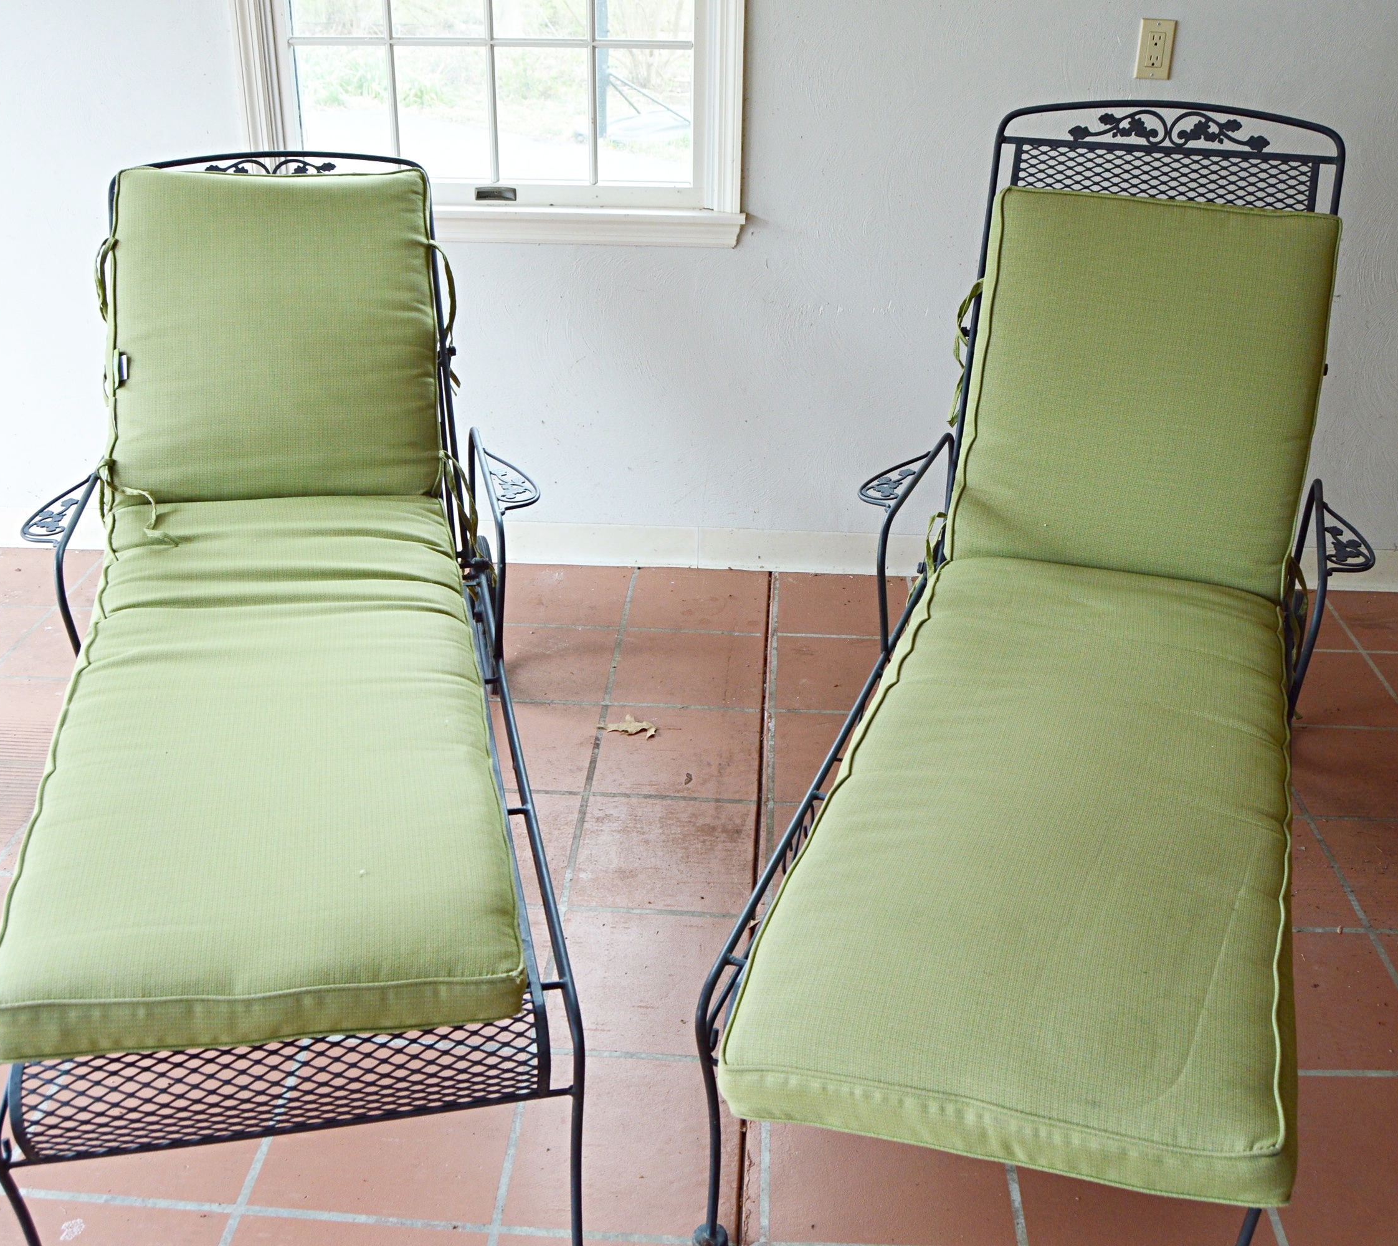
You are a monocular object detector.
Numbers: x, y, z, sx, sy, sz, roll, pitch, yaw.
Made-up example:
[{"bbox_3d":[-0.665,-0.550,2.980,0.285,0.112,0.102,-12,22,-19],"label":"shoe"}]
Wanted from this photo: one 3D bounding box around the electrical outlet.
[{"bbox_3d":[0.900,-1.129,2.765,0.071,0.115,0.008,2,29,2],"label":"electrical outlet"}]

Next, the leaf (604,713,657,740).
[{"bbox_3d":[-0.133,0.202,2.735,0.105,0.021,0.062,4,29,7],"label":"leaf"}]

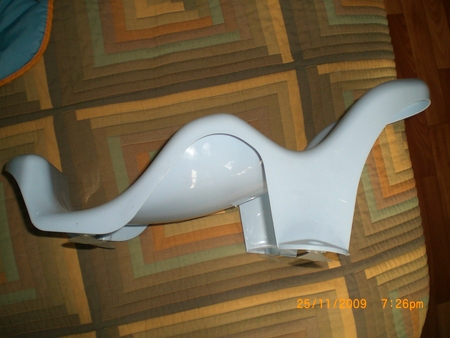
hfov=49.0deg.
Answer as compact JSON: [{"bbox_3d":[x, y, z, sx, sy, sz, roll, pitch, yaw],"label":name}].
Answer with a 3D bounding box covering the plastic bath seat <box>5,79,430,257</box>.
[{"bbox_3d":[-0.006,-0.004,0.817,0.606,0.259,0.280,5,79,-5],"label":"plastic bath seat"}]

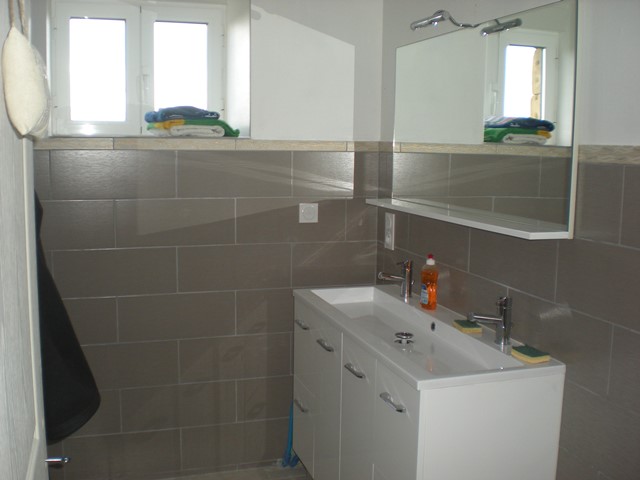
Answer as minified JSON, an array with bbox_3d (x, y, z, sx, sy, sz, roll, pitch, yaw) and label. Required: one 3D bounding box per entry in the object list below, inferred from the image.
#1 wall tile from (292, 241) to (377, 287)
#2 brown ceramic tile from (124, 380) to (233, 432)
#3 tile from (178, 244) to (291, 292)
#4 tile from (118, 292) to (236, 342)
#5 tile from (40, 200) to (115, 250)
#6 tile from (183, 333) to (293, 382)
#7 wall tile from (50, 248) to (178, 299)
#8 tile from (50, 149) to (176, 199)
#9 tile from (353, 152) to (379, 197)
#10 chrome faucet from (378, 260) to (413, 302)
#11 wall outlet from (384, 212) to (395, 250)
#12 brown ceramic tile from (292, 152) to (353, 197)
[{"bbox_3d":[0.067,0.109,3.148,0.403,0.205,0.010,-2,8,-18],"label":"wall tile"},{"bbox_3d":[-0.616,0.731,3.091,0.500,0.200,0.010,-2,7,-17],"label":"brown ceramic tile"},{"bbox_3d":[-0.369,0.121,3.088,0.500,0.200,0.010,-2,7,-17],"label":"tile"},{"bbox_3d":[-0.613,0.329,3.041,0.500,0.200,0.010,-2,7,-17],"label":"tile"},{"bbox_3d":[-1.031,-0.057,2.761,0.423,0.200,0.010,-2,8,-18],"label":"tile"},{"bbox_3d":[-0.373,0.523,3.138,0.500,0.200,0.010,-2,7,-17],"label":"tile"},{"bbox_3d":[-0.852,0.135,2.944,0.500,0.200,0.010,-2,7,-17],"label":"wall tile"},{"bbox_3d":[-0.821,-0.261,2.801,0.490,0.200,0.010,-2,8,-18],"label":"tile"},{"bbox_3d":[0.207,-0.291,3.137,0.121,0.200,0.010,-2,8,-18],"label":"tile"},{"bbox_3d":[0.295,0.158,2.750,0.143,0.147,0.044,-2,7,-17],"label":"chrome faucet"},{"bbox_3d":[0.301,-0.036,3.049,0.012,0.153,0.083,-2,8,-18],"label":"wall outlet"},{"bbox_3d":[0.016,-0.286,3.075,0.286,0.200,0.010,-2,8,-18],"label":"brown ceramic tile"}]

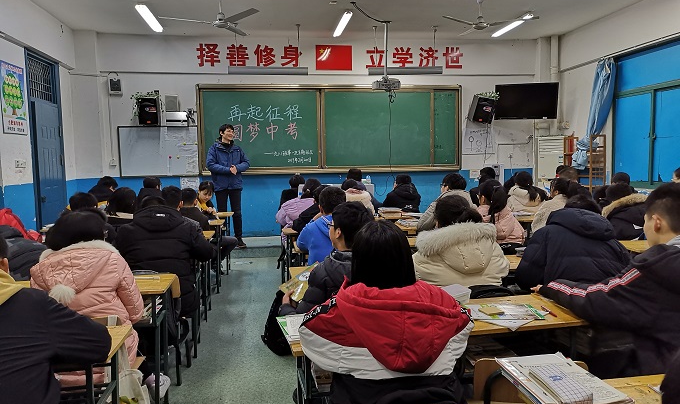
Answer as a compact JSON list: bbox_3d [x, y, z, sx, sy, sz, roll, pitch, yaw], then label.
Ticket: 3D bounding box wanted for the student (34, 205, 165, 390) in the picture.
[{"bbox_3d":[-1.131,0.603,2.501,0.480,1.140,0.850,-1,4,-5],"label":"student"}]

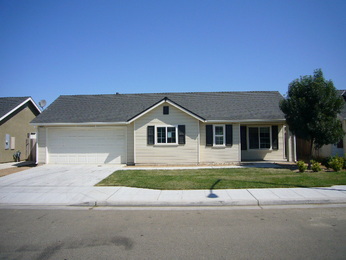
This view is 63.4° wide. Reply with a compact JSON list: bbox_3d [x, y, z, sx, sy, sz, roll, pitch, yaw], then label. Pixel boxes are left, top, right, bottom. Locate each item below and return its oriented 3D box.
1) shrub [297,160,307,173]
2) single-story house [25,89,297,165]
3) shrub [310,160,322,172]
[{"bbox_3d":[5.914,1.653,12.866,0.496,0.523,0.496,-1,-2,3],"label":"shrub"},{"bbox_3d":[-0.350,-0.263,20.799,16.035,4.878,8.900,-1,-2,3],"label":"single-story house"},{"bbox_3d":[6.576,1.637,12.873,0.510,0.537,0.510,-1,-2,3],"label":"shrub"}]

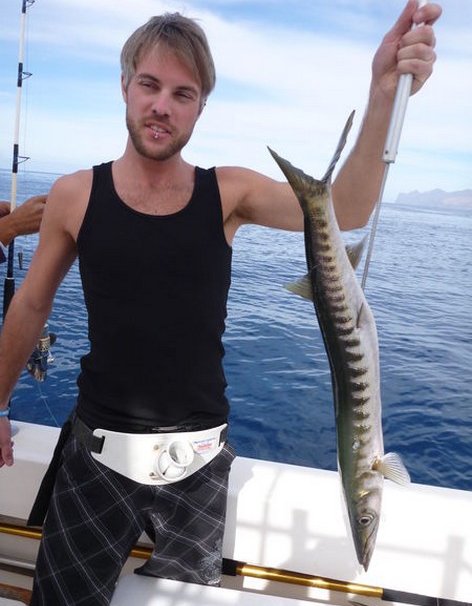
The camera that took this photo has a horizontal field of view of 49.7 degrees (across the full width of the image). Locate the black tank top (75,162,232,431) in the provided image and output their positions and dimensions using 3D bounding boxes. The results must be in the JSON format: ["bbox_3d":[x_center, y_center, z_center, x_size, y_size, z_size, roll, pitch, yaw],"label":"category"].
[{"bbox_3d":[-0.167,-0.010,1.050,0.335,0.550,0.235,3,12,-3],"label":"black tank top"}]

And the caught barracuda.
[{"bbox_3d":[0.170,0.092,0.800,0.160,0.750,0.100,-11,12,-12],"label":"caught barracuda"}]

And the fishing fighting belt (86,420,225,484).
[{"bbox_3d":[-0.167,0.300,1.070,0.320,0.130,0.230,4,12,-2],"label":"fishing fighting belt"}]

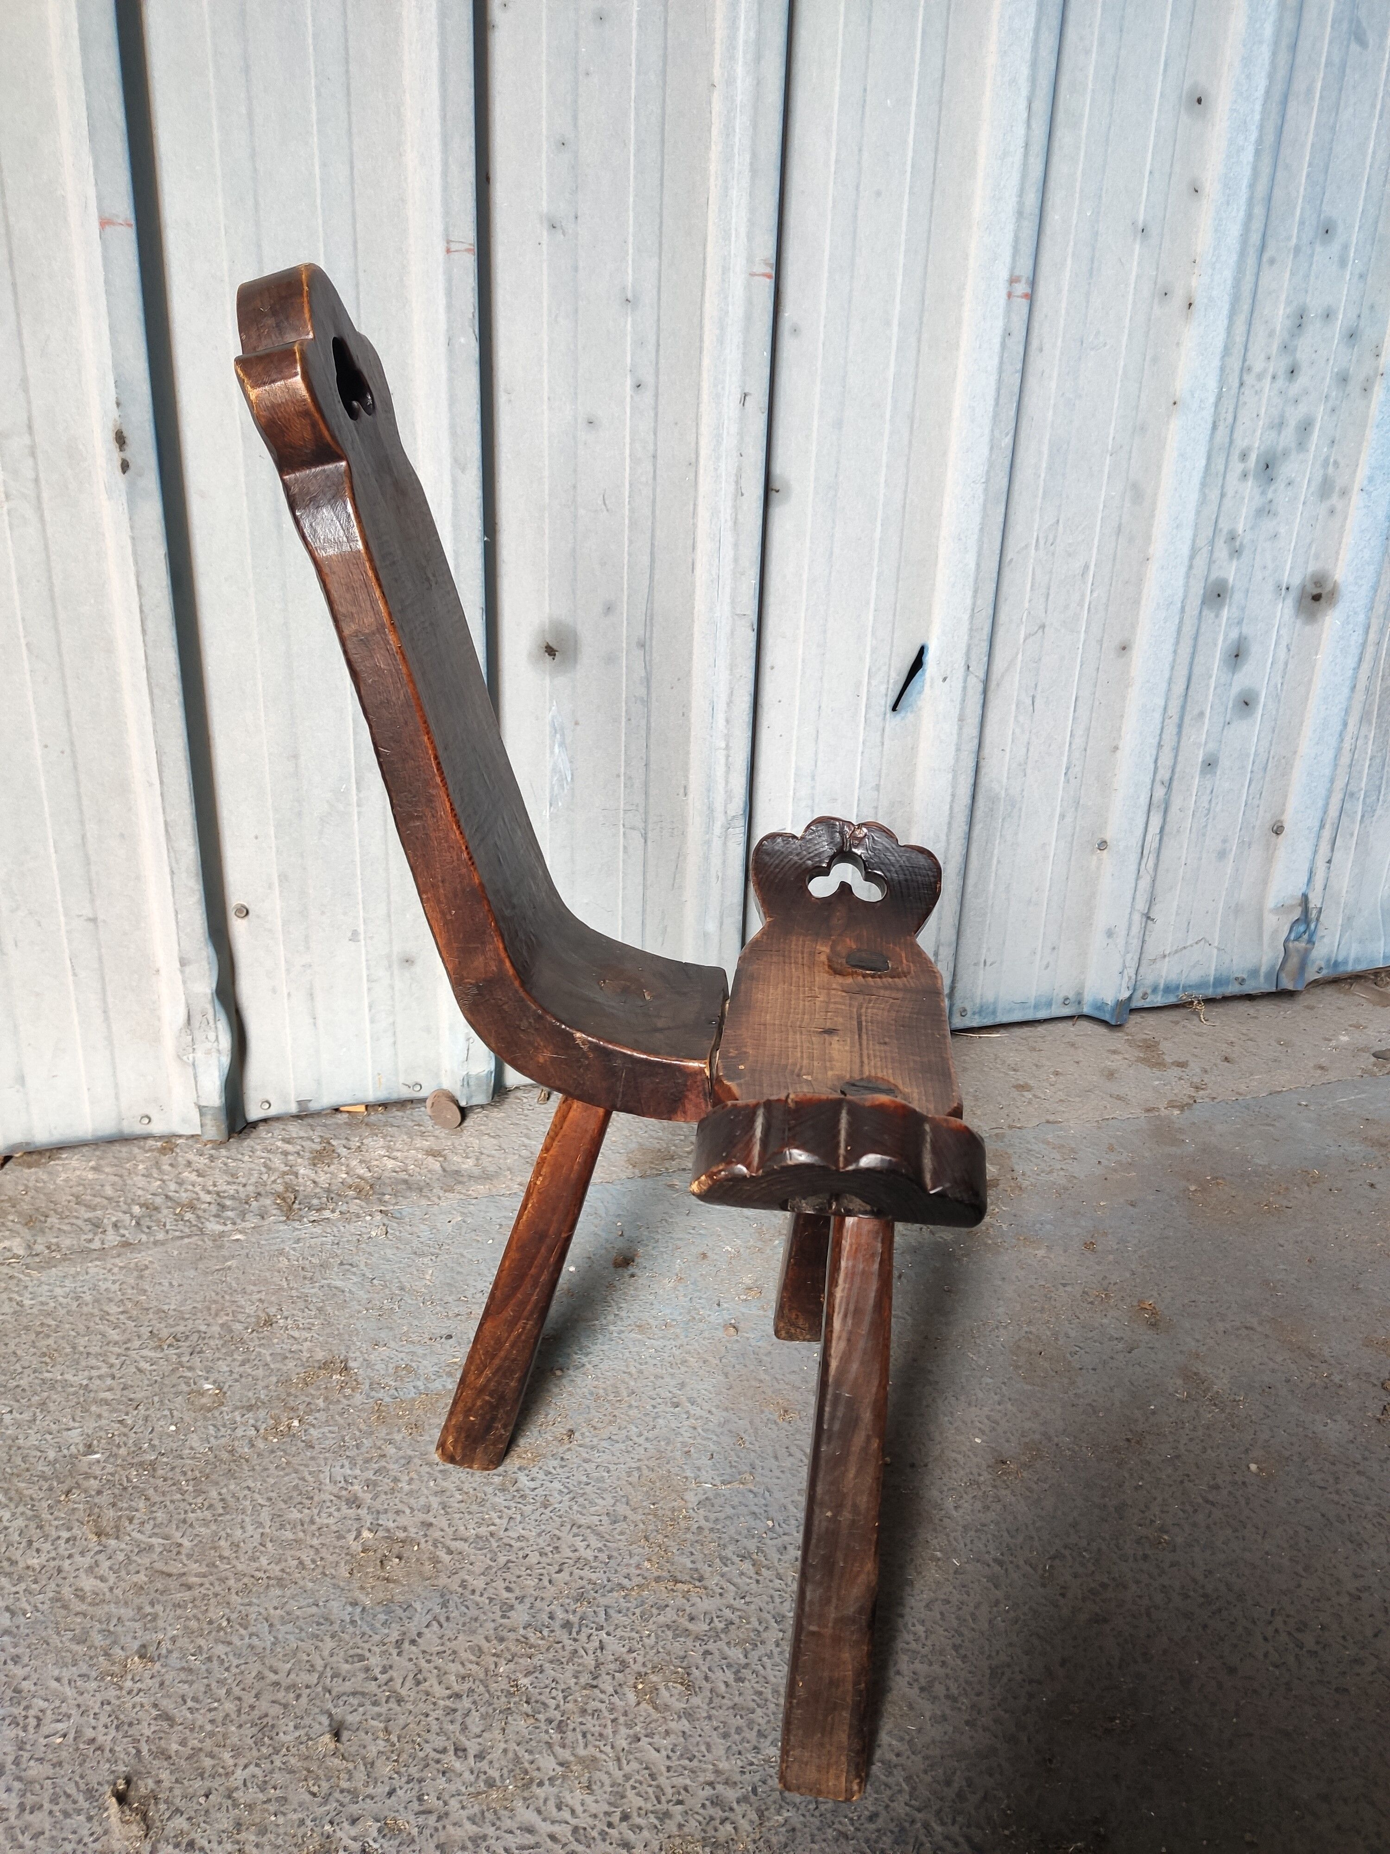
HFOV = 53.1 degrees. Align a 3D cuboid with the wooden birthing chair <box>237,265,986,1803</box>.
[{"bbox_3d":[-0.048,0.037,0.876,0.428,0.815,0.490,4,22,5],"label":"wooden birthing chair"}]

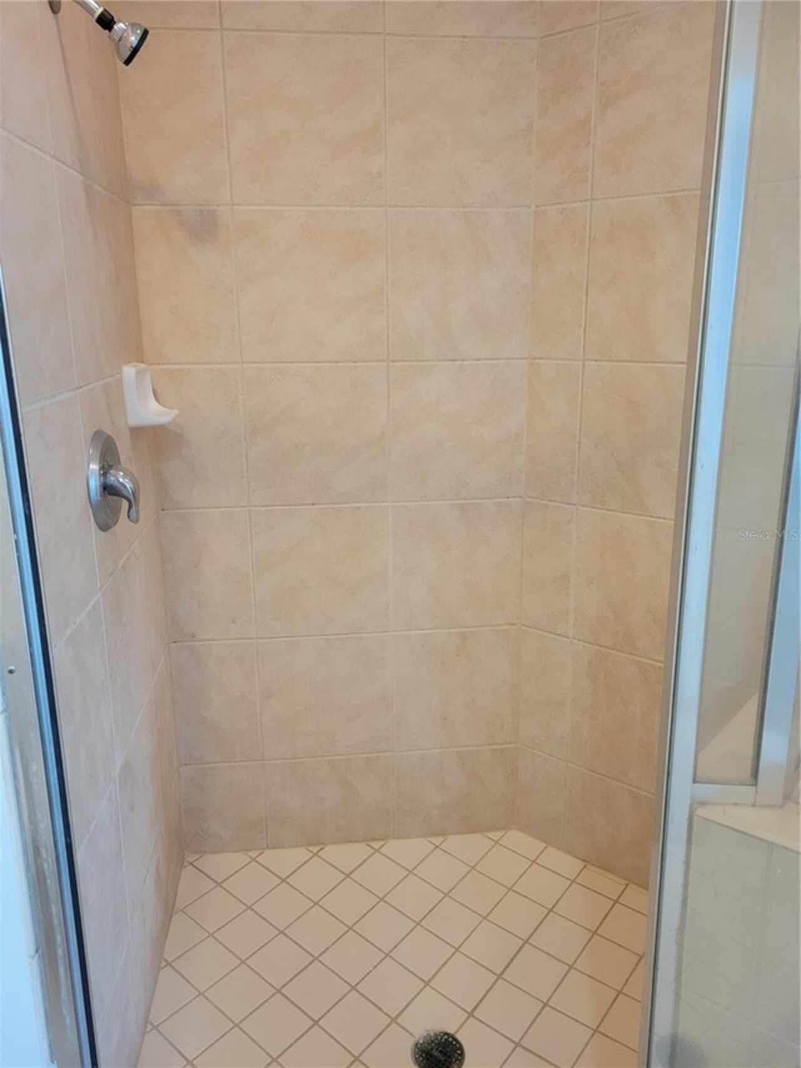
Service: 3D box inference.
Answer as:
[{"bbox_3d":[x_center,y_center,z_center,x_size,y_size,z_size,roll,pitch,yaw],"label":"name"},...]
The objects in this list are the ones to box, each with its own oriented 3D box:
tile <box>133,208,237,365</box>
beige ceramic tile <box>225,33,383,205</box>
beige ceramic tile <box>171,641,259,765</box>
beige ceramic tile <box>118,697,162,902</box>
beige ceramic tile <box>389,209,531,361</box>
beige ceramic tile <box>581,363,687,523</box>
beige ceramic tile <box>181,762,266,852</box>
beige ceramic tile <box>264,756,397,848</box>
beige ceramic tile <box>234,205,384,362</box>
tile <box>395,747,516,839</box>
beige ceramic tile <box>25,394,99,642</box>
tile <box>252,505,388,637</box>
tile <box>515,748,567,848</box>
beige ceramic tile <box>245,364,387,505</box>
[{"bbox_3d":[-0.450,-0.524,1.701,0.198,0.317,0.012,-2,15,-6],"label":"tile"},{"bbox_3d":[-0.197,-0.870,1.694,0.327,0.331,0.010,-2,14,-6],"label":"beige ceramic tile"},{"bbox_3d":[-0.454,0.420,1.992,0.205,0.329,0.010,-2,14,-6],"label":"beige ceramic tile"},{"bbox_3d":[-0.489,0.505,1.508,0.010,0.308,0.311,-2,15,-6],"label":"beige ceramic tile"},{"bbox_3d":[0.126,-0.525,1.702,0.305,0.308,0.010,-2,15,-6],"label":"beige ceramic tile"},{"bbox_3d":[0.537,-0.199,1.716,0.327,0.325,0.010,11,18,39],"label":"beige ceramic tile"},{"bbox_3d":[-0.439,0.684,2.014,0.198,0.244,0.012,-2,15,-6],"label":"beige ceramic tile"},{"bbox_3d":[-0.183,0.695,2.093,0.327,0.250,0.010,-2,14,-6],"label":"beige ceramic tile"},{"bbox_3d":[-0.188,-0.533,1.726,0.319,0.317,0.012,-2,15,-6],"label":"beige ceramic tile"},{"bbox_3d":[0.140,0.664,2.071,0.310,0.244,0.012,-2,15,-6],"label":"tile"},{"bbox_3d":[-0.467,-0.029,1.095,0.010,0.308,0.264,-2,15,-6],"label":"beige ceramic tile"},{"bbox_3d":[-0.188,0.090,1.939,0.327,0.324,0.010,-2,14,-6],"label":"tile"},{"bbox_3d":[0.345,0.654,1.998,0.129,0.246,0.010,12,20,38],"label":"tile"},{"bbox_3d":[-0.180,-0.213,1.754,0.309,0.308,0.010,-2,15,-6],"label":"beige ceramic tile"}]

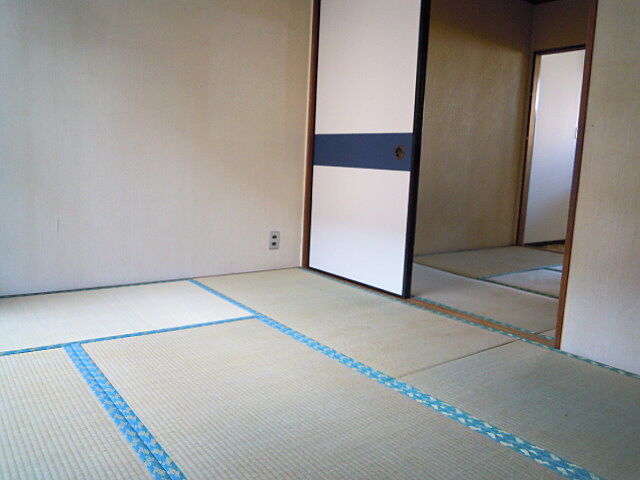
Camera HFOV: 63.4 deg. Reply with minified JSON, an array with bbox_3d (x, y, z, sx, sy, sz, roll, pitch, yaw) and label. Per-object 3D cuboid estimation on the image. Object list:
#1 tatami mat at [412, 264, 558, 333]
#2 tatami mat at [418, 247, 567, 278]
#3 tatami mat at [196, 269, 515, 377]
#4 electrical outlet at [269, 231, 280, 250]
[{"bbox_3d":[0.759,0.312,3.229,0.785,0.050,1.724,-4,10,-37],"label":"tatami mat"},{"bbox_3d":[1.510,0.188,4.347,1.751,0.050,0.820,-4,10,-37],"label":"tatami mat"},{"bbox_3d":[0.046,0.357,2.689,0.817,0.050,1.738,-4,10,-37],"label":"tatami mat"},{"bbox_3d":[-0.299,0.004,3.461,0.071,0.120,0.010,-4,10,-37],"label":"electrical outlet"}]

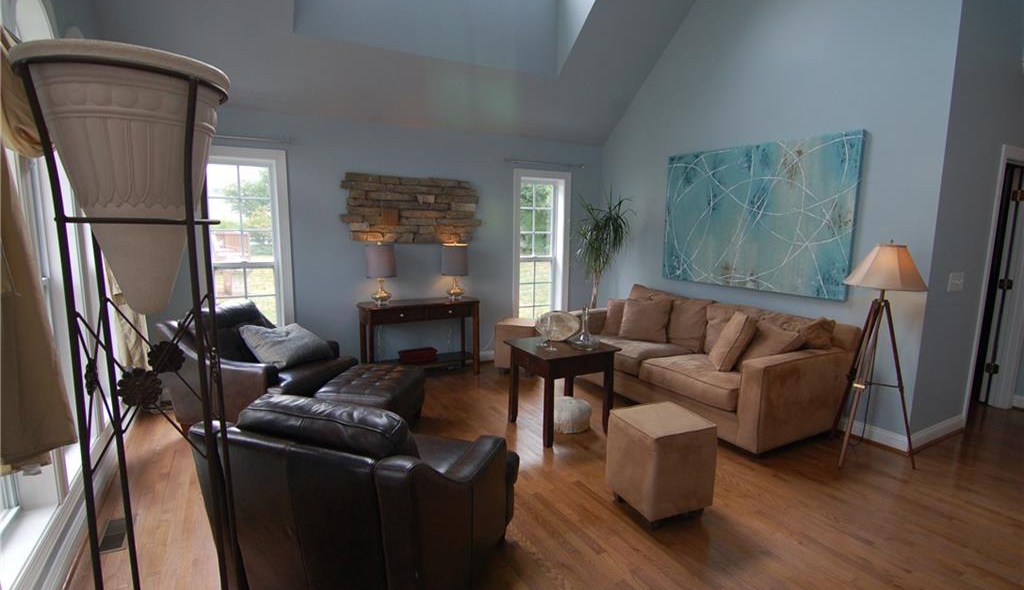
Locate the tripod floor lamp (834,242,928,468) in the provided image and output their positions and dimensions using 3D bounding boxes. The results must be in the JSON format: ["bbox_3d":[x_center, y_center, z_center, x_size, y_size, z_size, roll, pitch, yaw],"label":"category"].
[{"bbox_3d":[2.344,0.369,3.189,0.480,1.444,0.520,1,8,0],"label":"tripod floor lamp"}]

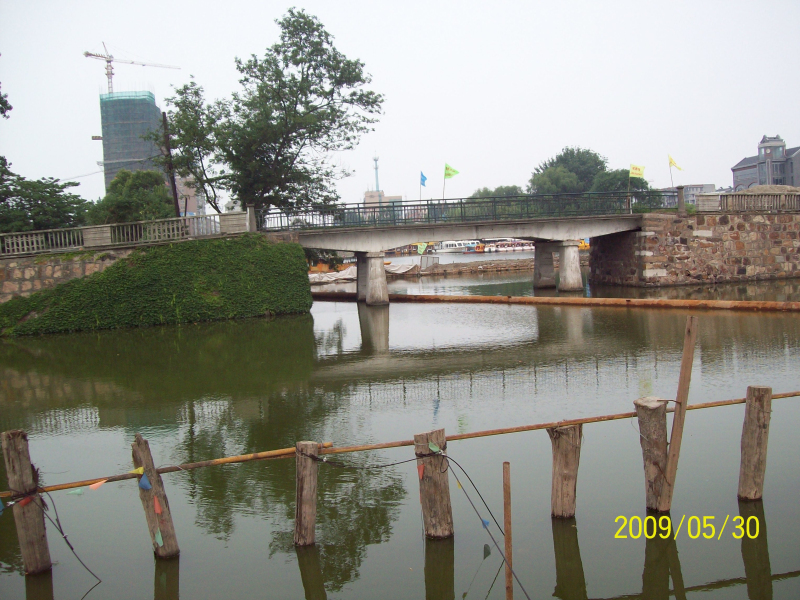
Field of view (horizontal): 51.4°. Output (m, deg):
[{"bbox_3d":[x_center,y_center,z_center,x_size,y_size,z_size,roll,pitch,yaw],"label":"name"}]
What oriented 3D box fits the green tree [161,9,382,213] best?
[{"bbox_3d":[-6.295,-8.719,41.990,11.200,11.610,9.500,-3,4,0],"label":"green tree"}]

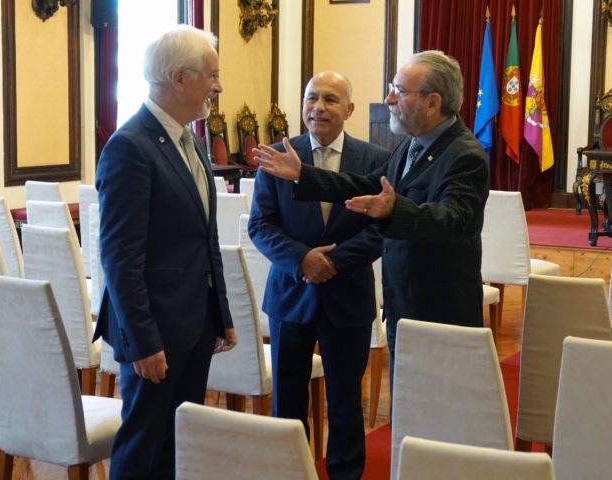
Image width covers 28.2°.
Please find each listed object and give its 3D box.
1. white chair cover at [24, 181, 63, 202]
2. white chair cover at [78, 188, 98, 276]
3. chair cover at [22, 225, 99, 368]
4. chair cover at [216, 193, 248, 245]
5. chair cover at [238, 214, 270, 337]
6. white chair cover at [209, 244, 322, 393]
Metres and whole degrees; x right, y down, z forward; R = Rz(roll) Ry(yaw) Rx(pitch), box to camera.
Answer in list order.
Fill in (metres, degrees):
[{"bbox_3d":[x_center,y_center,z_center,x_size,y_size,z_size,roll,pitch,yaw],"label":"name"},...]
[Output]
[{"bbox_3d":[-1.534,-0.100,8.000,0.385,0.584,0.616,4,8,26],"label":"white chair cover"},{"bbox_3d":[-1.204,-0.071,8.182,0.420,0.607,0.630,5,8,30],"label":"white chair cover"},{"bbox_3d":[-0.959,0.215,5.458,0.385,0.584,0.616,5,8,30],"label":"chair cover"},{"bbox_3d":[-0.322,-0.008,7.404,0.385,0.584,0.616,5,8,28],"label":"chair cover"},{"bbox_3d":[-0.059,0.160,6.366,0.420,0.607,0.630,5,8,30],"label":"chair cover"},{"bbox_3d":[-0.215,0.295,5.211,0.420,0.607,0.630,5,8,30],"label":"white chair cover"}]

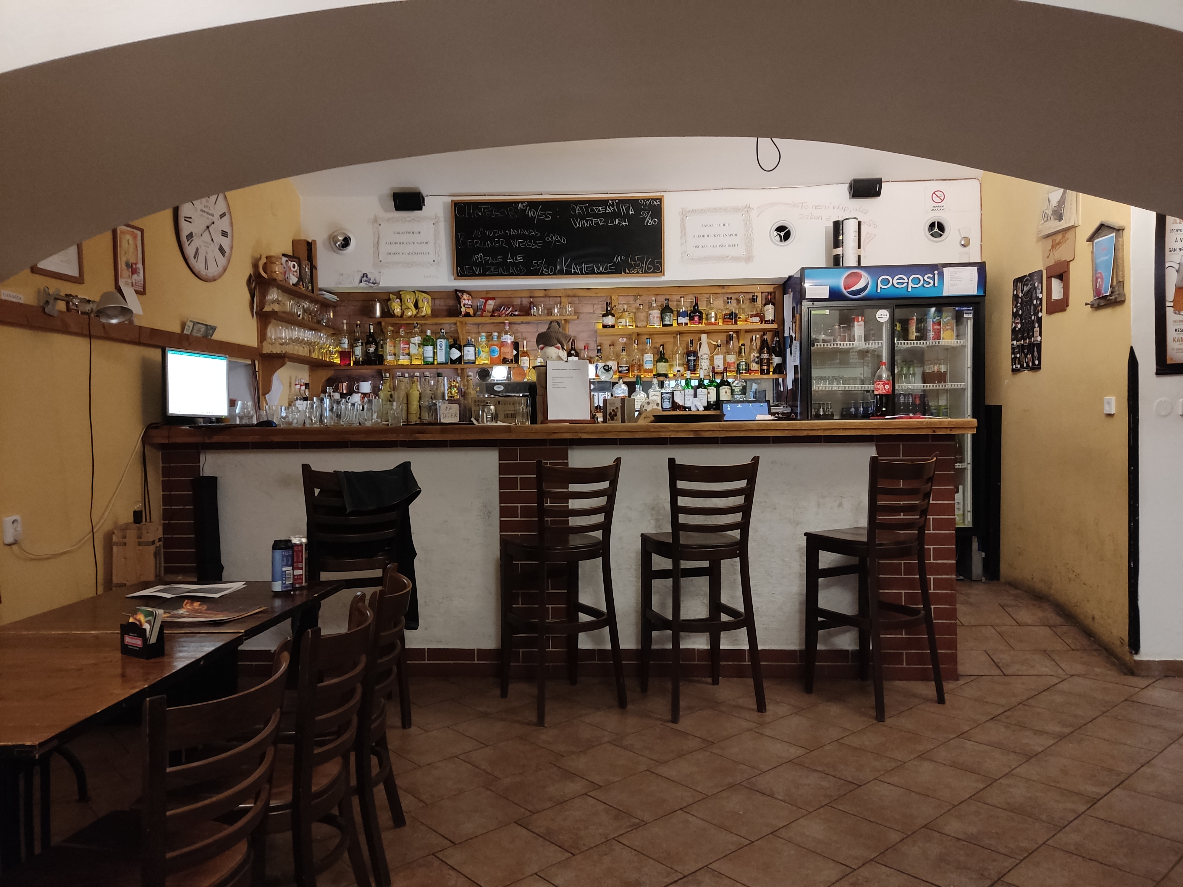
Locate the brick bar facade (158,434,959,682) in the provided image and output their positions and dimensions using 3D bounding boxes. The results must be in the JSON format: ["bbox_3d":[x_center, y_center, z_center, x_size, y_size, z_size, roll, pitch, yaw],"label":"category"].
[{"bbox_3d":[-0.206,0.596,4.463,4.060,1.205,0.250,-1,1,3],"label":"brick bar facade"}]

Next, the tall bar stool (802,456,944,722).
[{"bbox_3d":[1.293,0.618,3.969,0.450,1.135,0.485,-1,1,-31],"label":"tall bar stool"}]

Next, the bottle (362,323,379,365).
[{"bbox_3d":[-1.667,-0.752,6.493,0.091,0.318,0.091,-1,1,3],"label":"bottle"}]

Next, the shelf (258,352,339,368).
[{"bbox_3d":[-1.947,-0.554,5.675,0.160,0.030,0.780,-1,1,9],"label":"shelf"}]

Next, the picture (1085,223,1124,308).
[{"bbox_3d":[2.686,-0.934,4.462,0.080,0.430,0.260,-1,1,-7],"label":"picture"}]

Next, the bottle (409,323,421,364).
[{"bbox_3d":[-1.256,-0.709,6.093,0.086,0.295,0.086,-1,1,2],"label":"bottle"}]

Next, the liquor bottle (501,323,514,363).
[{"bbox_3d":[-0.596,-0.716,6.074,0.086,0.290,0.086,-1,1,2],"label":"liquor bottle"}]

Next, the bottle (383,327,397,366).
[{"bbox_3d":[-1.525,-0.742,6.486,0.085,0.298,0.085,-1,1,3],"label":"bottle"}]

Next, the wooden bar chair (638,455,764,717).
[{"bbox_3d":[0.485,0.627,3.936,0.450,1.130,0.500,-1,1,-17],"label":"wooden bar chair"}]

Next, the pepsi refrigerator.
[{"bbox_3d":[1.938,-0.150,5.768,1.180,1.975,0.700,-1,1,4],"label":"pepsi refrigerator"}]

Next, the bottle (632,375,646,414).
[{"bbox_3d":[0.327,-0.336,5.820,0.098,0.258,0.085,-1,1,3],"label":"bottle"}]

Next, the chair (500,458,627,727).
[{"bbox_3d":[-0.154,0.635,3.960,0.450,1.135,0.485,-1,1,-30],"label":"chair"}]

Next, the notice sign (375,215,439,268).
[{"bbox_3d":[-1.373,-1.503,6.355,0.488,0.399,0.015,-1,1,3],"label":"notice sign"}]

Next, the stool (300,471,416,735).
[{"bbox_3d":[-1.023,0.646,3.836,0.450,1.130,0.500,-1,1,-8],"label":"stool"}]

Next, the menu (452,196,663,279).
[{"bbox_3d":[-0.231,-1.430,5.937,1.475,0.550,0.025,-1,1,2],"label":"menu"}]

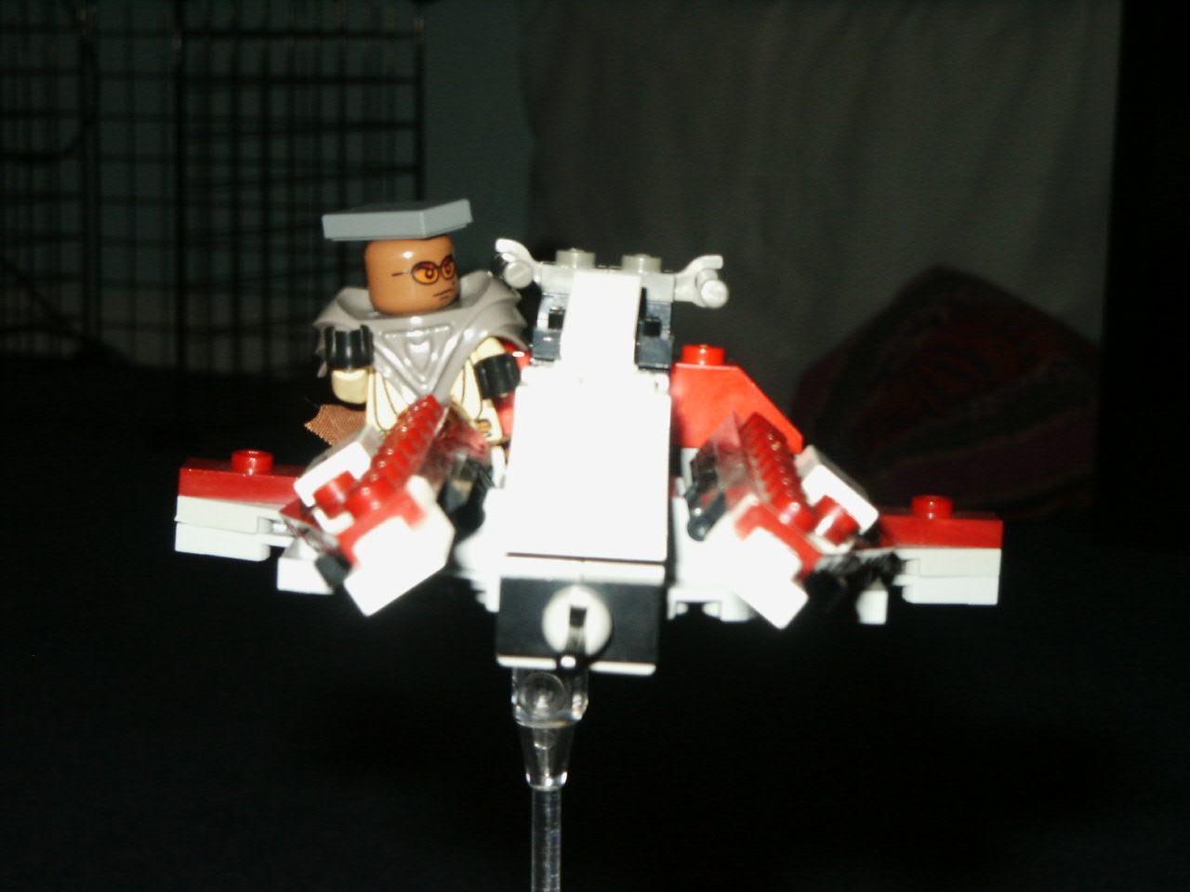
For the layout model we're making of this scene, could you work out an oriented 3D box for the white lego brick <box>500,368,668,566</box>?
[{"bbox_3d":[0.000,0.001,0.355,0.016,0.018,0.017,3,7,3],"label":"white lego brick"}]

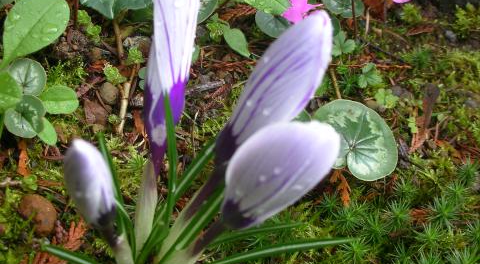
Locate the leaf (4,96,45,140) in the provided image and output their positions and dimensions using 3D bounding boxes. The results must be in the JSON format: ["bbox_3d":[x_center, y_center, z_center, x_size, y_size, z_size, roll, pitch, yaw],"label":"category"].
[{"bbox_3d":[-0.091,-0.006,0.272,0.017,0.004,0.019,0,80,0],"label":"leaf"}]

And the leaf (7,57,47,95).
[{"bbox_3d":[-0.111,-0.029,0.338,0.019,0.005,0.018,1,72,-10],"label":"leaf"}]

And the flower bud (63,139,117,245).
[{"bbox_3d":[-0.047,0.020,0.206,0.014,0.041,0.014,-3,39,3],"label":"flower bud"}]

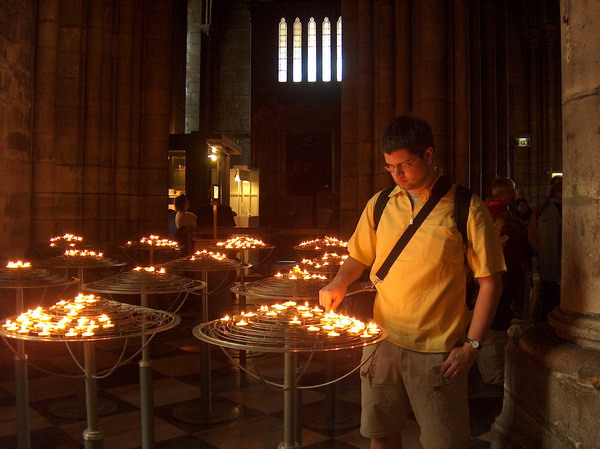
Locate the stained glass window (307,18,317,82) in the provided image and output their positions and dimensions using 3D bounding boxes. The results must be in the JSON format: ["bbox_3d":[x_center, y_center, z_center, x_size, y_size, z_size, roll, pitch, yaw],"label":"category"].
[{"bbox_3d":[0.501,-7.305,26.801,0.370,2.699,0.120,0,2,3],"label":"stained glass window"}]

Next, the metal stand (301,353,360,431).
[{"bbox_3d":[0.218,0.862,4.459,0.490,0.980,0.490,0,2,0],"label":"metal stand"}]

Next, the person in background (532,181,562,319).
[{"bbox_3d":[2.478,0.421,6.215,0.420,1.761,0.500,1,2,26],"label":"person in background"}]

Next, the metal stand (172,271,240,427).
[{"bbox_3d":[-0.667,0.834,4.580,0.490,1.030,0.490,0,2,0],"label":"metal stand"}]

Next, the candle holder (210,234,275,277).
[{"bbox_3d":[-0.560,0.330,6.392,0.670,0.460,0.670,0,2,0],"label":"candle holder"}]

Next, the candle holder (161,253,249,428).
[{"bbox_3d":[-0.667,0.767,4.578,0.670,1.164,0.670,0,2,0],"label":"candle holder"}]

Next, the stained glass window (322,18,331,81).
[{"bbox_3d":[1.115,-7.305,26.801,0.370,2.699,0.120,0,2,3],"label":"stained glass window"}]

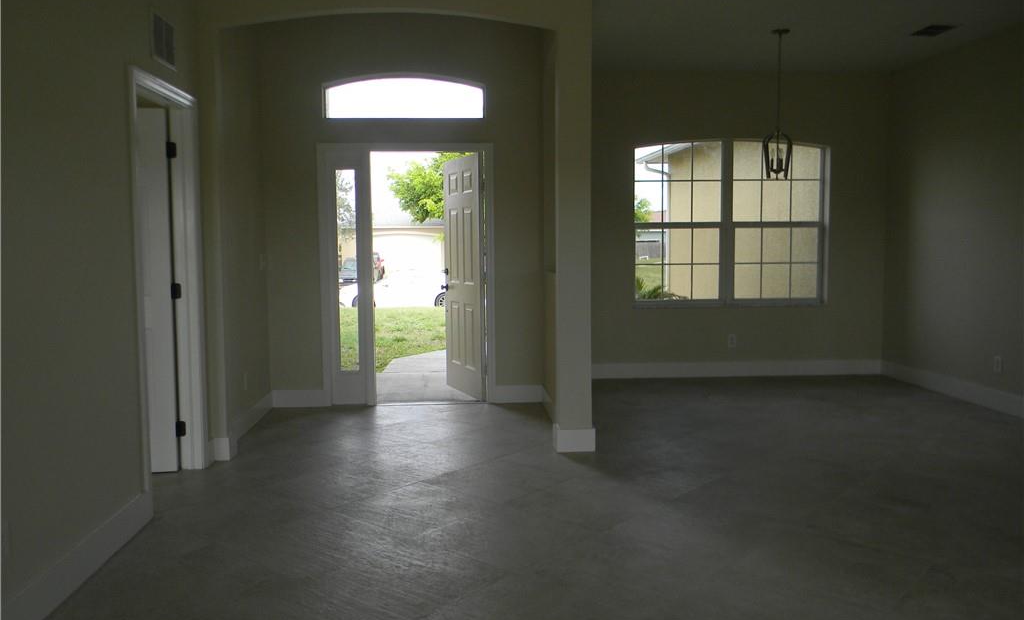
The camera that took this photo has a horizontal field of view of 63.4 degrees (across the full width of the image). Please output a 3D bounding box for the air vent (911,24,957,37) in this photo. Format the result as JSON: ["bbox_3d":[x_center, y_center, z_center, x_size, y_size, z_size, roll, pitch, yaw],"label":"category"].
[{"bbox_3d":[3.170,-2.089,6.223,0.247,0.025,0.317,-1,5,-4],"label":"air vent"}]

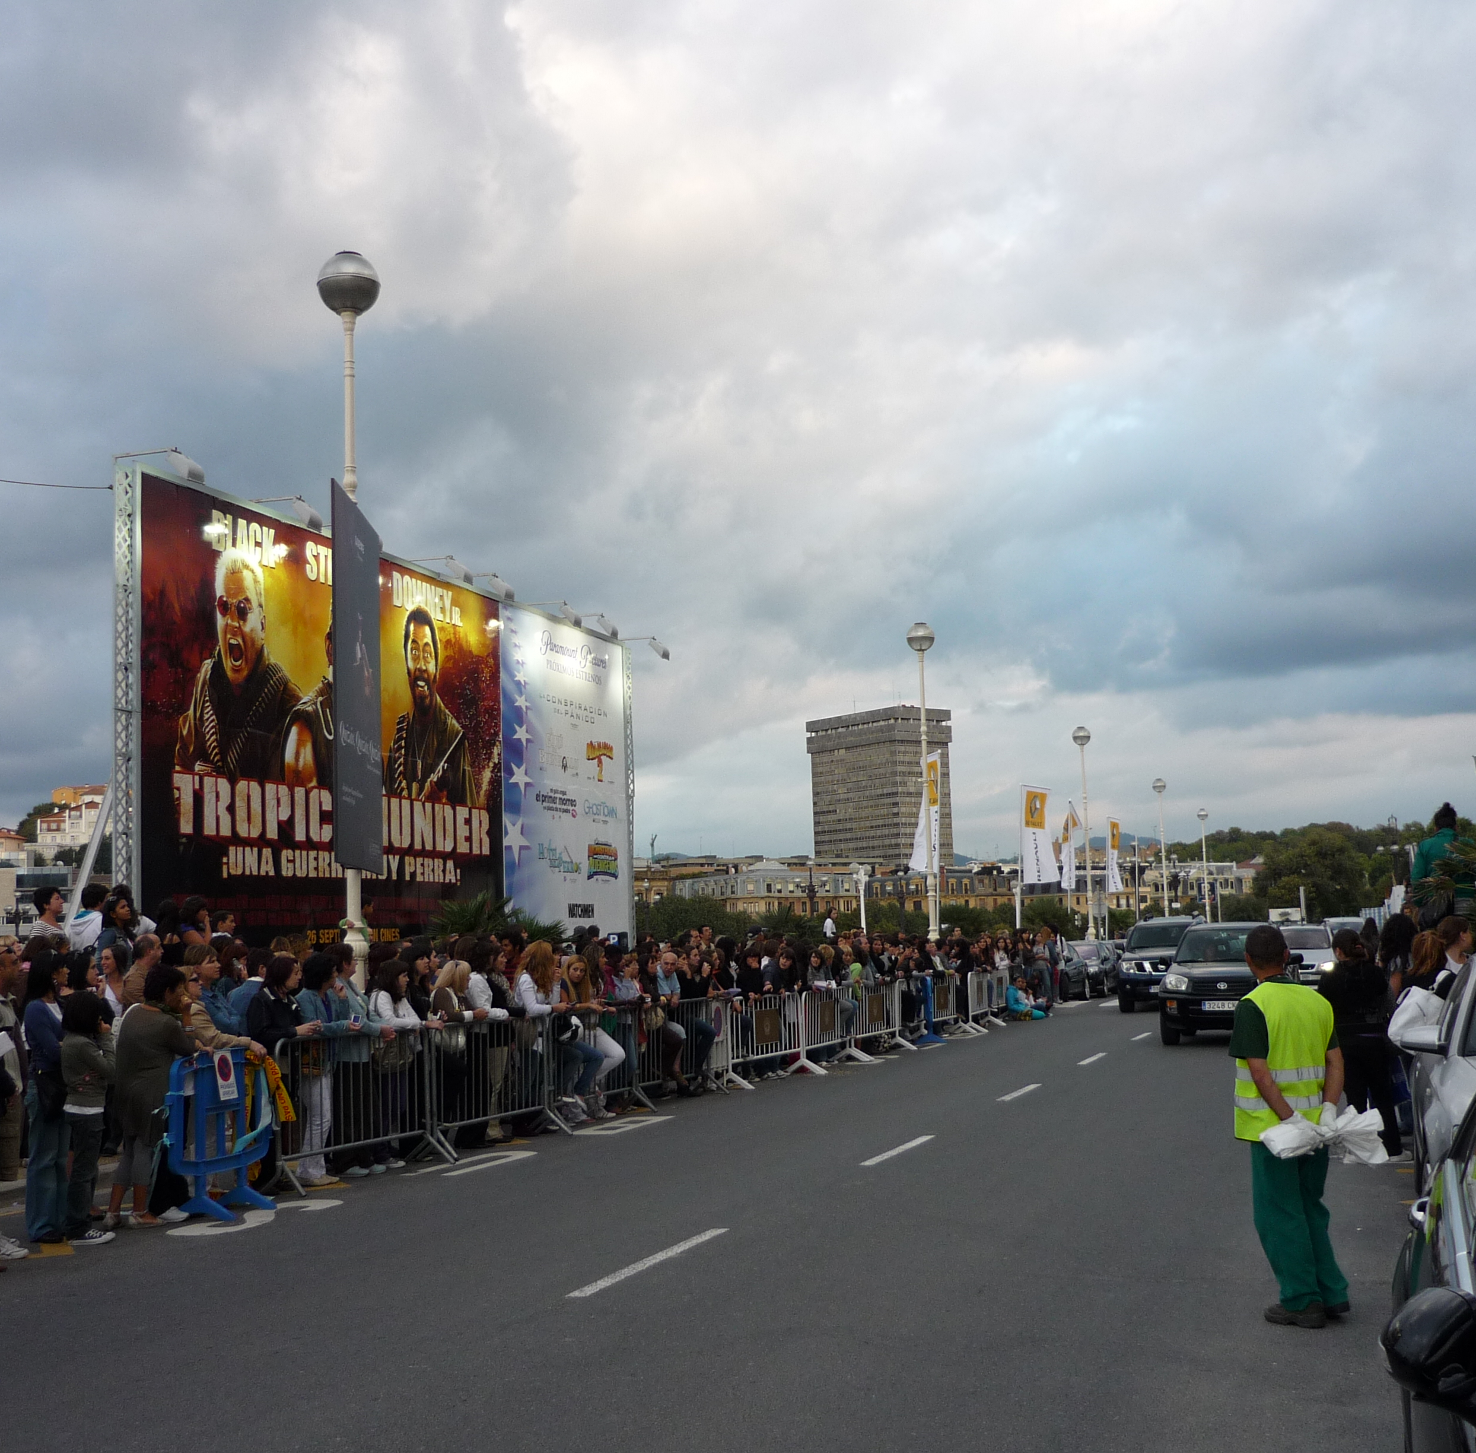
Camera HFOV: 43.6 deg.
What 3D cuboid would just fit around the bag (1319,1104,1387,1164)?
[{"bbox_3d":[2.505,1.660,7.500,0.270,0.240,0.180,-2,-7,0],"label":"bag"}]

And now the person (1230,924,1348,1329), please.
[{"bbox_3d":[2.423,1.708,8.112,0.520,1.700,0.420,1,-7,-22],"label":"person"}]

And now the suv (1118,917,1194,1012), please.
[{"bbox_3d":[9.339,5.048,39.213,1.860,1.860,4.740,-5,-7,19],"label":"suv"}]

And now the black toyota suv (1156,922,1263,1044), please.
[{"bbox_3d":[7.134,3.629,26.550,1.770,1.680,4.150,-4,-7,19],"label":"black toyota suv"}]

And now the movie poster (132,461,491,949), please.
[{"bbox_3d":[-6.199,0.556,29.782,0.100,7.020,10.820,-5,-7,19],"label":"movie poster"}]

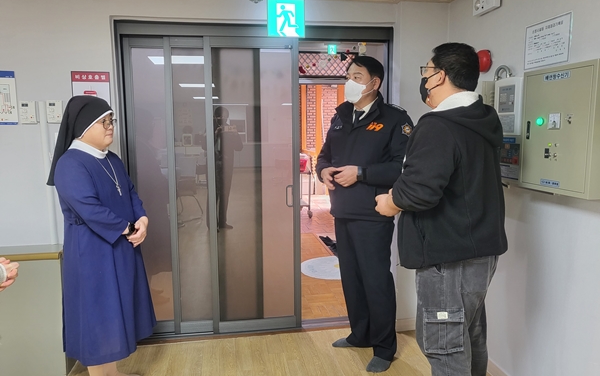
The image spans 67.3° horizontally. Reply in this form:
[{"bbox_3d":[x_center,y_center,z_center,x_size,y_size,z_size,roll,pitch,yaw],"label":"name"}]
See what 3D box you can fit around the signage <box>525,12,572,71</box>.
[{"bbox_3d":[1.130,-0.663,2.073,0.008,0.210,0.300,-2,8,-9],"label":"signage"}]

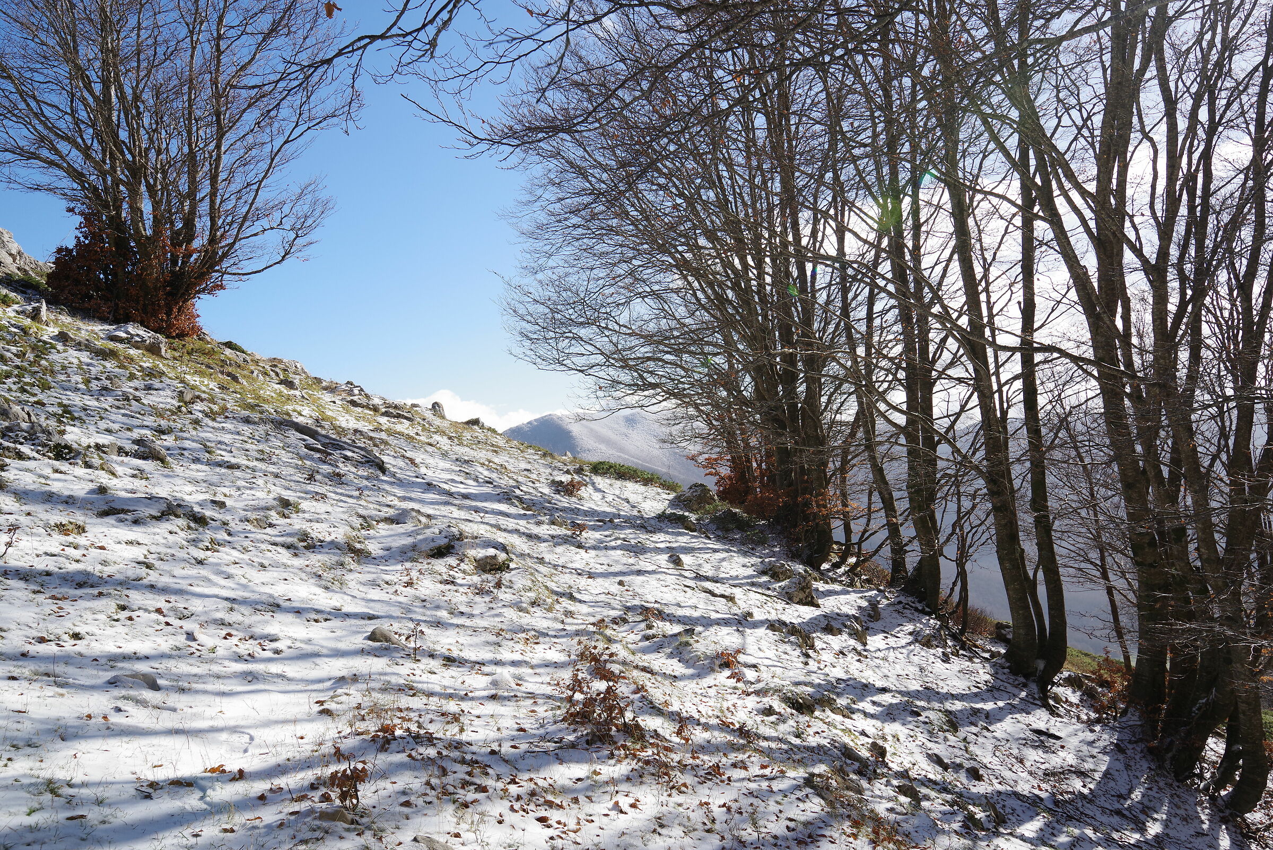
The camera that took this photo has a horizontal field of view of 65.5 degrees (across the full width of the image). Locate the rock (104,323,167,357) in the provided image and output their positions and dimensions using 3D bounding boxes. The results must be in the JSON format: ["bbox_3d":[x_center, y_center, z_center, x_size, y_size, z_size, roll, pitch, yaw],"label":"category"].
[{"bbox_3d":[-11.377,-1.932,22.500,1.359,0.768,0.980,0,0,0],"label":"rock"}]

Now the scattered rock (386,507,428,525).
[{"bbox_3d":[-2.160,0.857,9.330,0.382,0.154,0.311,0,-2,-13],"label":"scattered rock"}]

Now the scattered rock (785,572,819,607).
[{"bbox_3d":[2.237,2.211,13.300,0.440,0.423,0.431,0,0,0],"label":"scattered rock"}]

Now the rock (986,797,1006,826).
[{"bbox_3d":[2.192,2.358,6.045,0.124,0.140,0.151,-1,-2,20],"label":"rock"}]

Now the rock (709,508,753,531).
[{"bbox_3d":[1.851,1.861,19.500,0.836,0.440,0.646,0,0,0],"label":"rock"}]

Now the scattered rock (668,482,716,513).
[{"bbox_3d":[1.425,1.858,25.341,1.160,0.750,1.059,0,-1,3],"label":"scattered rock"}]

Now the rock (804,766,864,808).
[{"bbox_3d":[1.072,1.963,5.378,0.314,0.180,0.254,0,-2,11],"label":"rock"}]

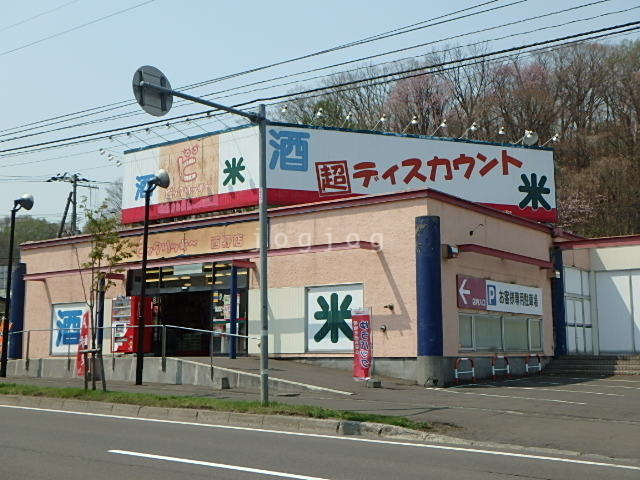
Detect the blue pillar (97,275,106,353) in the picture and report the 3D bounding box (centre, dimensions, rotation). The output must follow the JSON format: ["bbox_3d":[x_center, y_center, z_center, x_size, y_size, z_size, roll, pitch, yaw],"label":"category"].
[{"bbox_3d":[-7.589,2.584,26.928,0.180,2.880,0.180,-6,-10,37],"label":"blue pillar"}]

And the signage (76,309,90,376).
[{"bbox_3d":[-6.975,3.067,22.900,0.500,1.880,0.100,-6,-10,37],"label":"signage"}]

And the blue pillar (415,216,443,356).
[{"bbox_3d":[2.853,1.209,20.253,0.650,3.640,0.650,0,-8,0],"label":"blue pillar"}]

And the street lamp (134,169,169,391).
[{"bbox_3d":[-4.847,1.037,22.403,0.500,6.160,0.850,-6,-10,37],"label":"street lamp"}]

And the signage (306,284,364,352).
[{"bbox_3d":[0.387,2.248,22.030,2.050,1.910,0.080,-6,-10,37],"label":"signage"}]

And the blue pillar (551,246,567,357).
[{"bbox_3d":[8.150,2.157,26.962,0.650,3.700,0.650,-6,-10,37],"label":"blue pillar"}]

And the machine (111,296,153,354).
[{"bbox_3d":[-6.405,2.946,26.528,1.140,1.850,0.800,-6,-10,37],"label":"machine"}]

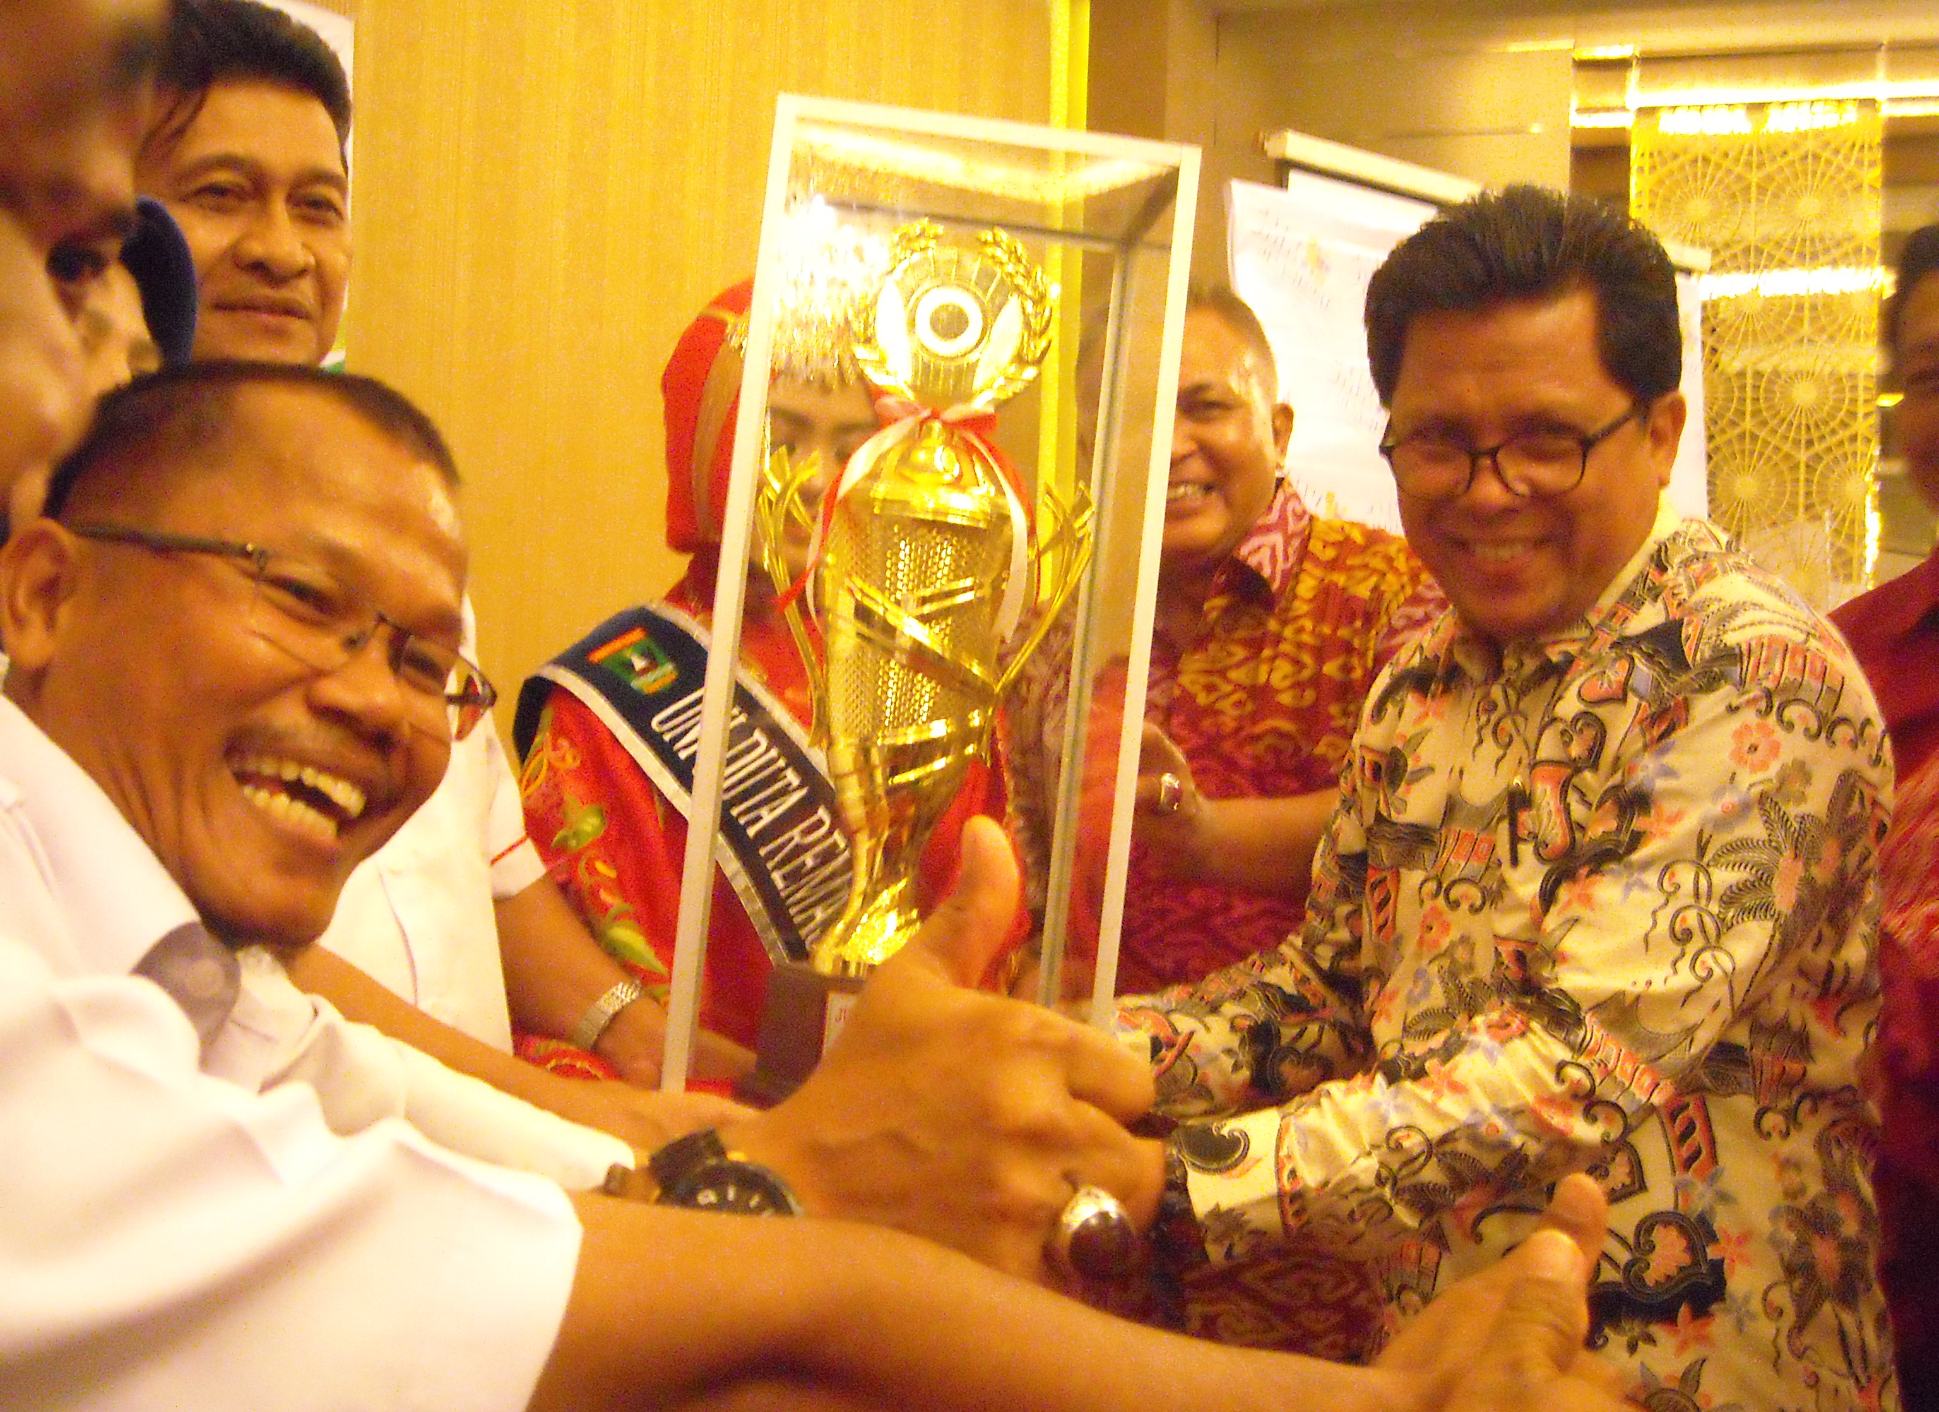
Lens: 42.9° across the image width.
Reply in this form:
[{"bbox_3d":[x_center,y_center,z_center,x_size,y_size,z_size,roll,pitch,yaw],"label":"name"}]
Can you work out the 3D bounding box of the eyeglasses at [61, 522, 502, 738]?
[{"bbox_3d":[-0.272,-0.016,0.945,0.138,0.044,0.140,2,-21,32],"label":"eyeglasses"}]

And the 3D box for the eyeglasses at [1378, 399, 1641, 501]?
[{"bbox_3d":[0.337,-0.167,1.539,0.138,0.045,0.138,3,26,26],"label":"eyeglasses"}]

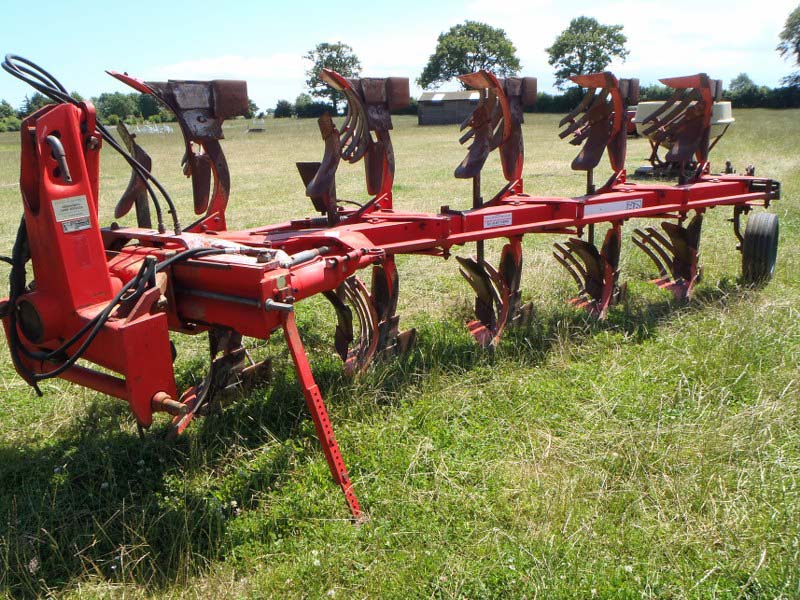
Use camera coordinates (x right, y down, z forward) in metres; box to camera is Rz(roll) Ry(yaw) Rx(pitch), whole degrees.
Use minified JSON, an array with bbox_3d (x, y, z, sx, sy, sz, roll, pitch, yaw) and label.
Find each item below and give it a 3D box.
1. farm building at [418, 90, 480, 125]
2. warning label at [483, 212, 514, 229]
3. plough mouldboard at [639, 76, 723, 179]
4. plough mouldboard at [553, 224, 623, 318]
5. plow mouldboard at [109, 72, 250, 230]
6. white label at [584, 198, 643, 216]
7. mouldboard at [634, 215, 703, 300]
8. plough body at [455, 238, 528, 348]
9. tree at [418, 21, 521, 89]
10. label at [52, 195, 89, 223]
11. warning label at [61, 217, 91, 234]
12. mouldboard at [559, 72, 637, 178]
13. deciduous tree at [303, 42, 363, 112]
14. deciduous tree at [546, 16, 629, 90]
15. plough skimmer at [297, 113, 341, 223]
[{"bbox_3d":[4.460,-14.750,49.429,5.600,2.420,3.000,2,17,13],"label":"farm building"},{"bbox_3d":[0.632,-0.512,4.180,0.226,0.078,0.006,-11,16,-29],"label":"warning label"},{"bbox_3d":[2.222,-1.416,5.250,0.610,0.760,0.850,8,18,32],"label":"plough mouldboard"},{"bbox_3d":[1.412,-0.275,5.014,0.620,0.690,0.850,8,18,32],"label":"plough mouldboard"},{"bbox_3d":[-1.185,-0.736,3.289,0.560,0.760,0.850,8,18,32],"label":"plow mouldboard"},{"bbox_3d":[1.371,-0.594,4.155,0.505,0.071,0.004,-10,17,-26],"label":"white label"},{"bbox_3d":[2.269,-0.445,5.501,0.620,0.690,0.850,8,18,32],"label":"mouldboard"},{"bbox_3d":[0.569,-0.111,4.495,0.627,0.686,0.823,8,18,32],"label":"plough body"},{"bbox_3d":[8.151,-27.666,77.000,12.200,11.200,12.200,-2,17,0],"label":"tree"},{"bbox_3d":[-1.127,-0.314,2.223,0.004,0.074,0.123,8,20,32],"label":"label"},{"bbox_3d":[-1.119,-0.260,2.246,0.004,0.037,0.101,8,21,32],"label":"warning label"},{"bbox_3d":[1.369,-1.258,4.703,0.627,0.686,0.823,8,18,32],"label":"mouldboard"},{"bbox_3d":[-9.345,-30.375,89.584,7.753,9.830,7.753,-3,17,-5],"label":"deciduous tree"},{"bbox_3d":[24.211,-30.223,83.557,10.588,11.816,10.588,4,17,15],"label":"deciduous tree"},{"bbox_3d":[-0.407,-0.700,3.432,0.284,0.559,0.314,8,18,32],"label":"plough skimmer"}]

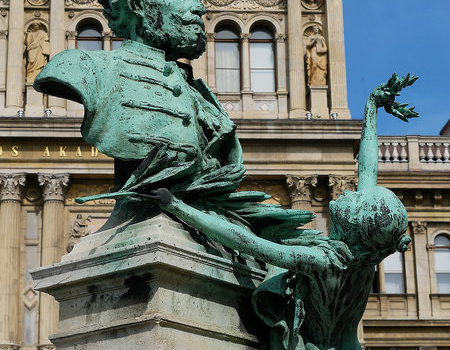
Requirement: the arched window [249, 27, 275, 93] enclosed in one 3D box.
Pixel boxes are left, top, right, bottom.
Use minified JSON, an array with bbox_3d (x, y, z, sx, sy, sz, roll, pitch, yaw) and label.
[{"bbox_3d":[1.382,-4.354,51.343,0.887,2.603,0.200,0,-17,-5],"label":"arched window"}]

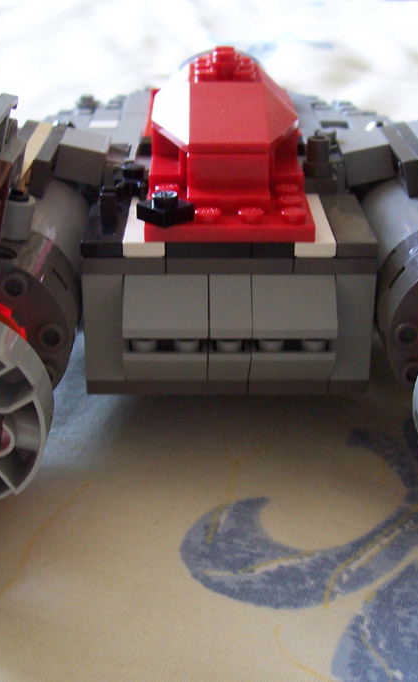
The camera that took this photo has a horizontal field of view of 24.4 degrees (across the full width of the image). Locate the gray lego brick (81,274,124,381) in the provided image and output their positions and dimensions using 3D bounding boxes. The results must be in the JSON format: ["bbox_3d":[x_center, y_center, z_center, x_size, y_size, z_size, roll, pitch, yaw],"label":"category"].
[{"bbox_3d":[-0.020,-0.004,0.192,0.008,0.022,0.010,0,24,-1],"label":"gray lego brick"}]

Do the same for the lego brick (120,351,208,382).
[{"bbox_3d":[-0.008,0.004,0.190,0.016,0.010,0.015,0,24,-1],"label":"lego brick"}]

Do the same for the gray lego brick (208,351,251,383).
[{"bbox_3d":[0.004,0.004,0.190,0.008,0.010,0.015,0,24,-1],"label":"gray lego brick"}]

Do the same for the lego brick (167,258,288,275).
[{"bbox_3d":[0.004,-0.017,0.189,0.024,0.003,0.014,0,24,-1],"label":"lego brick"}]

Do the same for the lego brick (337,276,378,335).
[{"bbox_3d":[0.028,-0.009,0.191,0.008,0.012,0.010,0,24,-1],"label":"lego brick"}]

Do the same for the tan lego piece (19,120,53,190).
[{"bbox_3d":[-0.038,-0.040,0.213,0.003,0.009,0.034,12,24,-6],"label":"tan lego piece"}]

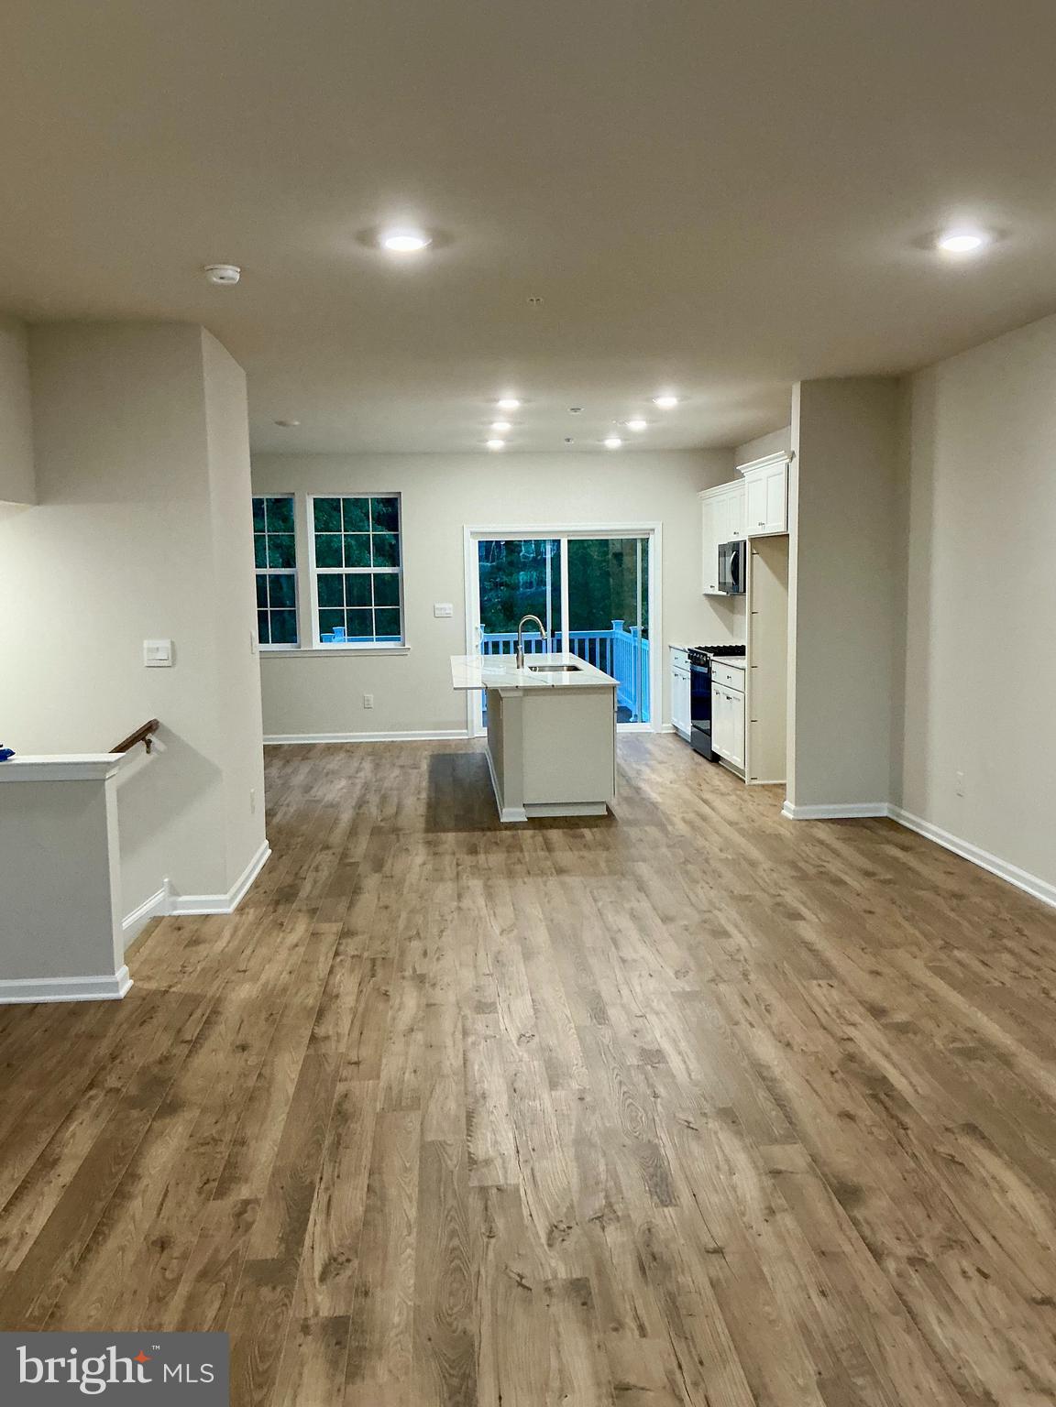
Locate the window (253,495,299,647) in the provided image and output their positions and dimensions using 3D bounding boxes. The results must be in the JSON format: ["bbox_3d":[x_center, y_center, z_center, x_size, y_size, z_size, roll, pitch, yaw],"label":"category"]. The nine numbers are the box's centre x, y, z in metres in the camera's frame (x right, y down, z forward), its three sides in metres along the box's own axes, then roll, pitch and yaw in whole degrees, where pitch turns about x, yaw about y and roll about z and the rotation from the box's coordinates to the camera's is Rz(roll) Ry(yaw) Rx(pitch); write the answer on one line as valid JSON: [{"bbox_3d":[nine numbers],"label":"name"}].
[{"bbox_3d":[-2.698,-1.276,11.488,0.893,1.508,0.089,-1,6,-4],"label":"window"}]

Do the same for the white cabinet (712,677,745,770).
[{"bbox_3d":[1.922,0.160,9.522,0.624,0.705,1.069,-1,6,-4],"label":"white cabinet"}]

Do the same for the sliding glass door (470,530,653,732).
[{"bbox_3d":[0.347,-0.711,11.729,1.800,2.024,0.120,-1,6,-4],"label":"sliding glass door"}]

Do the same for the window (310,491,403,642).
[{"bbox_3d":[-1.669,-1.300,11.541,0.910,1.503,0.110,-1,6,-4],"label":"window"}]

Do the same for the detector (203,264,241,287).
[{"bbox_3d":[-1.161,-1.636,4.503,0.136,0.047,0.136,-1,6,-4],"label":"detector"}]

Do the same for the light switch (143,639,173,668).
[{"bbox_3d":[-1.743,-0.235,5.567,0.126,0.128,0.023,-1,6,-4],"label":"light switch"}]

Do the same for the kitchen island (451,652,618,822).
[{"bbox_3d":[-0.037,0.174,9.093,1.076,0.896,2.900,-1,6,-4],"label":"kitchen island"}]

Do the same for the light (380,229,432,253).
[{"bbox_3d":[-0.435,-1.624,4.190,0.186,0.030,0.186,-1,6,-4],"label":"light"}]

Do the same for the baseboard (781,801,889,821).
[{"bbox_3d":[2.012,0.695,7.614,0.650,0.090,0.030,-1,6,-4],"label":"baseboard"}]

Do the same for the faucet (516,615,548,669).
[{"bbox_3d":[0.029,-0.465,8.914,0.235,0.399,0.090,-1,6,-4],"label":"faucet"}]

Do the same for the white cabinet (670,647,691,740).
[{"bbox_3d":[1.784,-0.088,11.380,0.624,0.859,1.037,-1,6,-4],"label":"white cabinet"}]

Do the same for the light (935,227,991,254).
[{"bbox_3d":[1.578,-1.660,4.281,0.188,0.036,0.188,-1,6,-4],"label":"light"}]

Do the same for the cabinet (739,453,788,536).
[{"bbox_3d":[1.927,-1.420,8.101,0.660,0.503,1.090,-1,6,-4],"label":"cabinet"}]

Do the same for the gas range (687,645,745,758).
[{"bbox_3d":[1.822,-0.007,10.444,0.669,0.901,0.761,-1,6,-4],"label":"gas range"}]

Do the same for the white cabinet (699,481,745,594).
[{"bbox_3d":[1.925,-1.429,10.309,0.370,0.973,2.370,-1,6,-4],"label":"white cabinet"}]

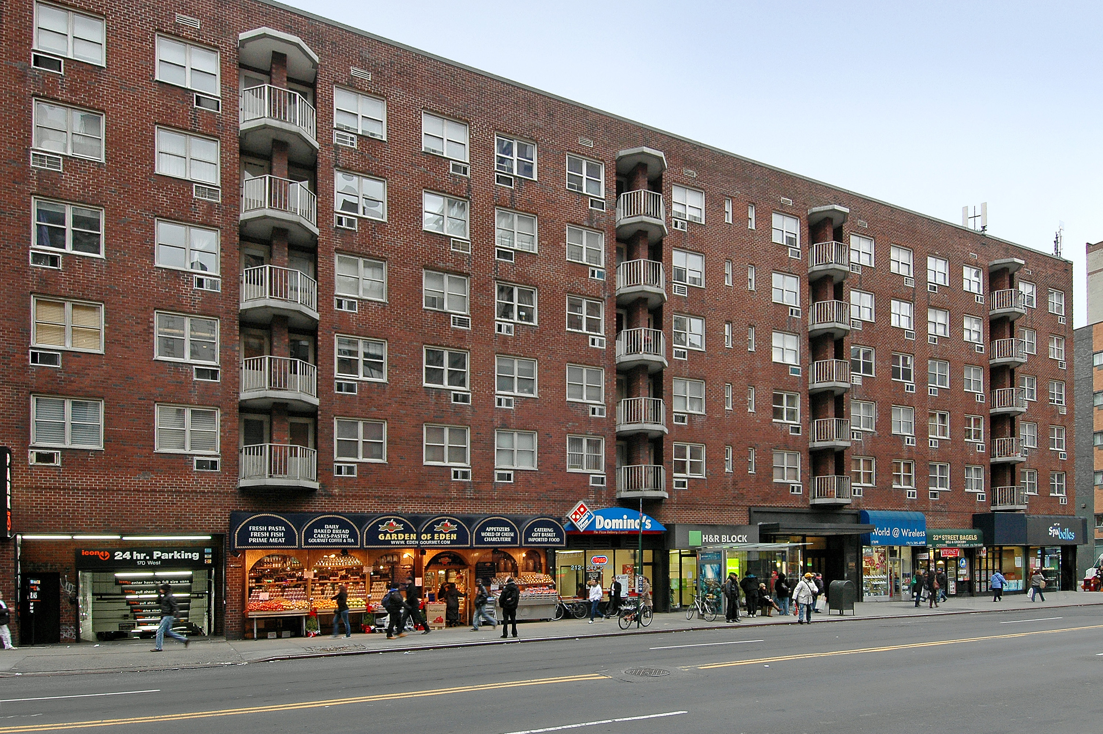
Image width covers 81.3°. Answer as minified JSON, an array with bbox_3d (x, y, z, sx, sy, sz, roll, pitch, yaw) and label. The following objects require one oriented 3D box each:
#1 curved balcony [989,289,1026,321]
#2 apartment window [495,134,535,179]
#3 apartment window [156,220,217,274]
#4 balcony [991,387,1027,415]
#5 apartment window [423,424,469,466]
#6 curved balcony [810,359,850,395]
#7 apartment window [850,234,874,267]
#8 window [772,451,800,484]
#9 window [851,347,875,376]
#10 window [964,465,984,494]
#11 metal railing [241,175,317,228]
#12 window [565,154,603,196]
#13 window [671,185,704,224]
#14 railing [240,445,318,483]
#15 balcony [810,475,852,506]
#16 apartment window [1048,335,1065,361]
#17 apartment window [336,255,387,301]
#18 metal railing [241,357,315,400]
[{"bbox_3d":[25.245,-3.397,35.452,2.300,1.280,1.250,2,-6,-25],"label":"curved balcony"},{"bbox_3d":[-1.314,-7.614,23.331,1.600,1.430,0.150,4,-5,-25],"label":"apartment window"},{"bbox_3d":[-10.769,-3.527,19.075,1.653,1.417,0.150,2,-6,-25],"label":"apartment window"},{"bbox_3d":[26.038,2.064,36.545,2.300,1.280,1.300,3,-8,-26],"label":"balcony"},{"bbox_3d":[-3.742,2.804,22.988,1.666,1.420,0.150,1,-3,-25],"label":"apartment window"},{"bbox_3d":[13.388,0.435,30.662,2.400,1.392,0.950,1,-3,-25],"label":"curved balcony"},{"bbox_3d":[15.485,-5.794,32.018,1.699,1.420,0.150,1,-3,-25],"label":"apartment window"},{"bbox_3d":[10.719,4.559,29.301,1.711,1.406,0.150,2,-6,-25],"label":"window"},{"bbox_3d":[15.062,-0.262,31.063,1.660,1.310,0.150,2,-6,-25],"label":"window"},{"bbox_3d":[23.076,6.140,35.096,1.660,1.410,0.150,4,-6,-25],"label":"window"},{"bbox_3d":[-8.298,-5.131,19.725,2.135,0.970,0.650,2,-6,-25],"label":"metal railing"},{"bbox_3d":[1.302,-7.354,24.820,1.642,1.371,0.150,2,-6,-25],"label":"window"},{"bbox_3d":[5.855,-6.965,27.455,1.718,1.454,0.160,3,-8,-26],"label":"window"},{"bbox_3d":[-8.579,3.029,20.263,2.193,1.132,0.720,1,-3,-25],"label":"railing"},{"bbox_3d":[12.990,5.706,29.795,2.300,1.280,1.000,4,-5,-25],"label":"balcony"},{"bbox_3d":[30.636,-1.150,39.001,1.660,1.410,0.150,4,-6,-25],"label":"apartment window"},{"bbox_3d":[-6.433,-2.999,21.724,1.629,1.420,0.150,1,-3,-25],"label":"apartment window"},{"bbox_3d":[-8.339,0.365,19.792,2.169,1.032,0.600,3,-7,-25],"label":"metal railing"}]

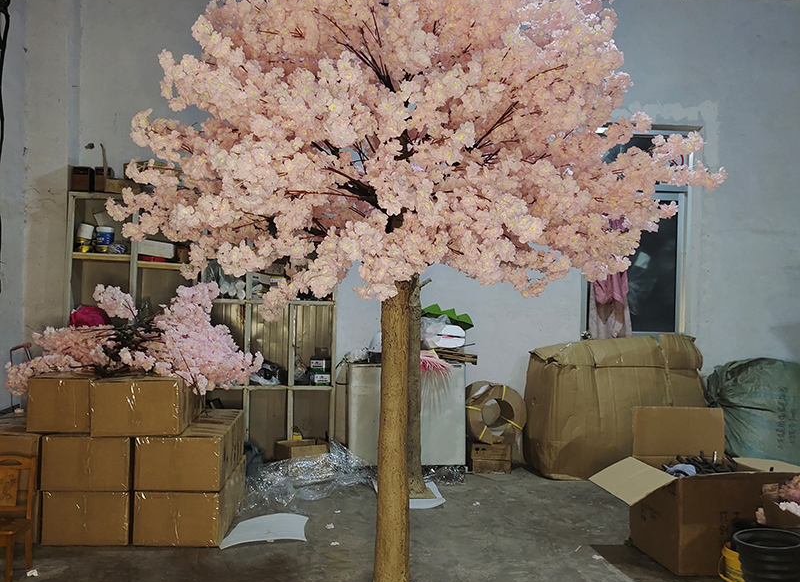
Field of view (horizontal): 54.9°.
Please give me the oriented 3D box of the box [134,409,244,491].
[{"bbox_3d":[-1.316,1.004,4.881,0.505,0.308,0.850,2,0,-4],"label":"box"}]

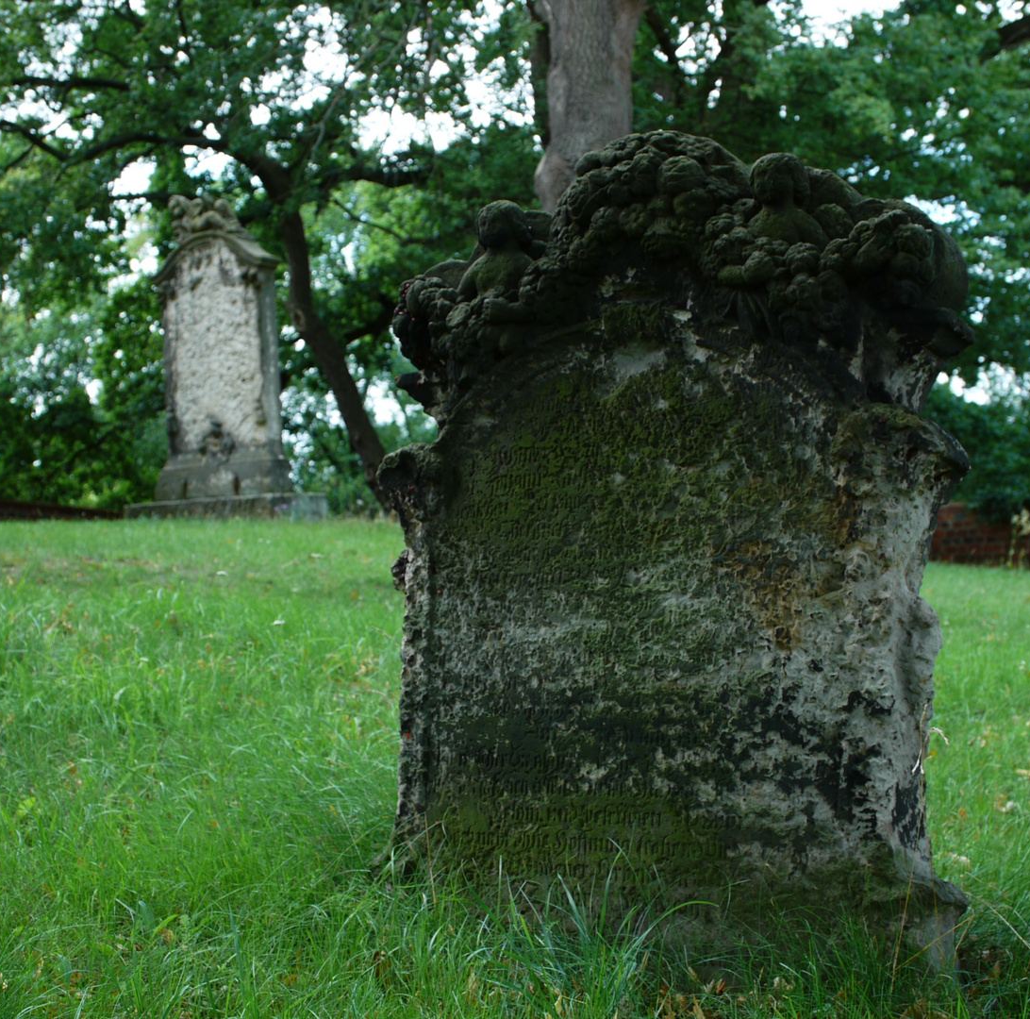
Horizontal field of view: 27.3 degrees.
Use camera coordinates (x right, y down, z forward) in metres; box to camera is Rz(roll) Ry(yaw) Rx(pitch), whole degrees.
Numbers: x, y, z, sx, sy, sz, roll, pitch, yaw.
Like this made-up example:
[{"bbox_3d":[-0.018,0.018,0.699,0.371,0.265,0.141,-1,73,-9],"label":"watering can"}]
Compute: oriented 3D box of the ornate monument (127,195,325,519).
[{"bbox_3d":[-1.912,-0.968,13.700,1.186,2.128,0.578,-3,-1,31],"label":"ornate monument"}]

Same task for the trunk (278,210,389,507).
[{"bbox_3d":[-1.751,-1.446,21.000,1.120,3.040,0.420,-1,-1,0],"label":"trunk"}]

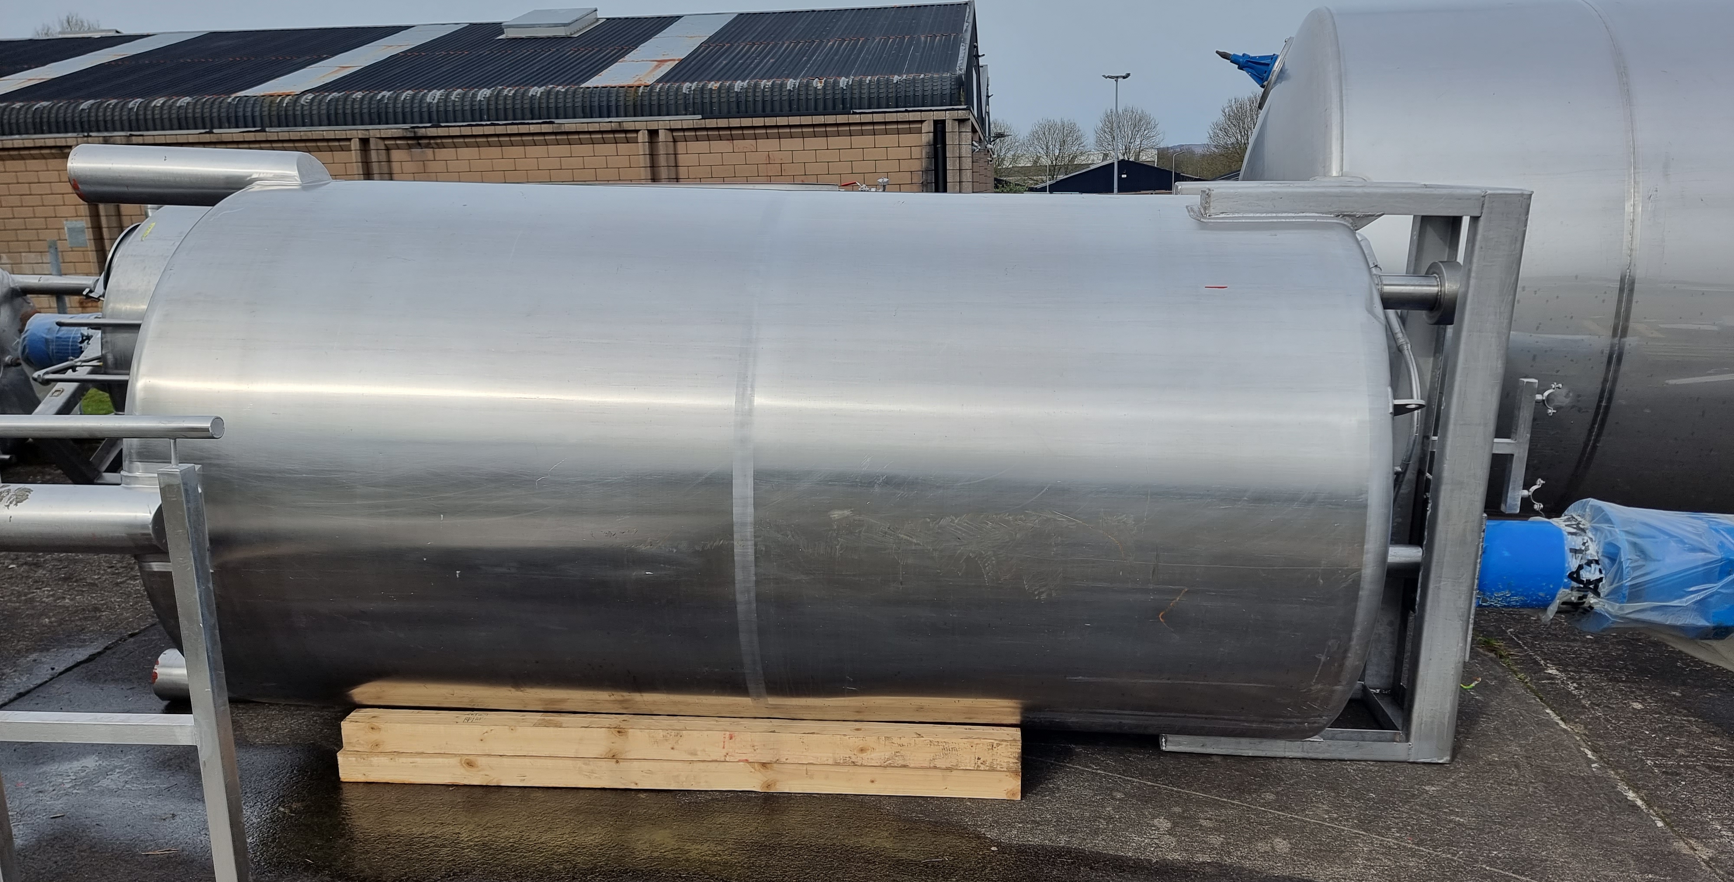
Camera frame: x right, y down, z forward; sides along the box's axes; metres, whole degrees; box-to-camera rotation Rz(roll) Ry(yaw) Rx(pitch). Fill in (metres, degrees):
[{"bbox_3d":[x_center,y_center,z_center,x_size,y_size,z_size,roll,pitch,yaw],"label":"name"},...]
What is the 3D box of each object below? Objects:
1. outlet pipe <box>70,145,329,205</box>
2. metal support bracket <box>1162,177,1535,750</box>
[{"bbox_3d":[-1.968,-0.792,3.596,0.760,0.170,0.170,1,12,3],"label":"outlet pipe"},{"bbox_3d":[1.333,0.087,3.582,0.860,1.650,0.430,1,12,3],"label":"metal support bracket"}]

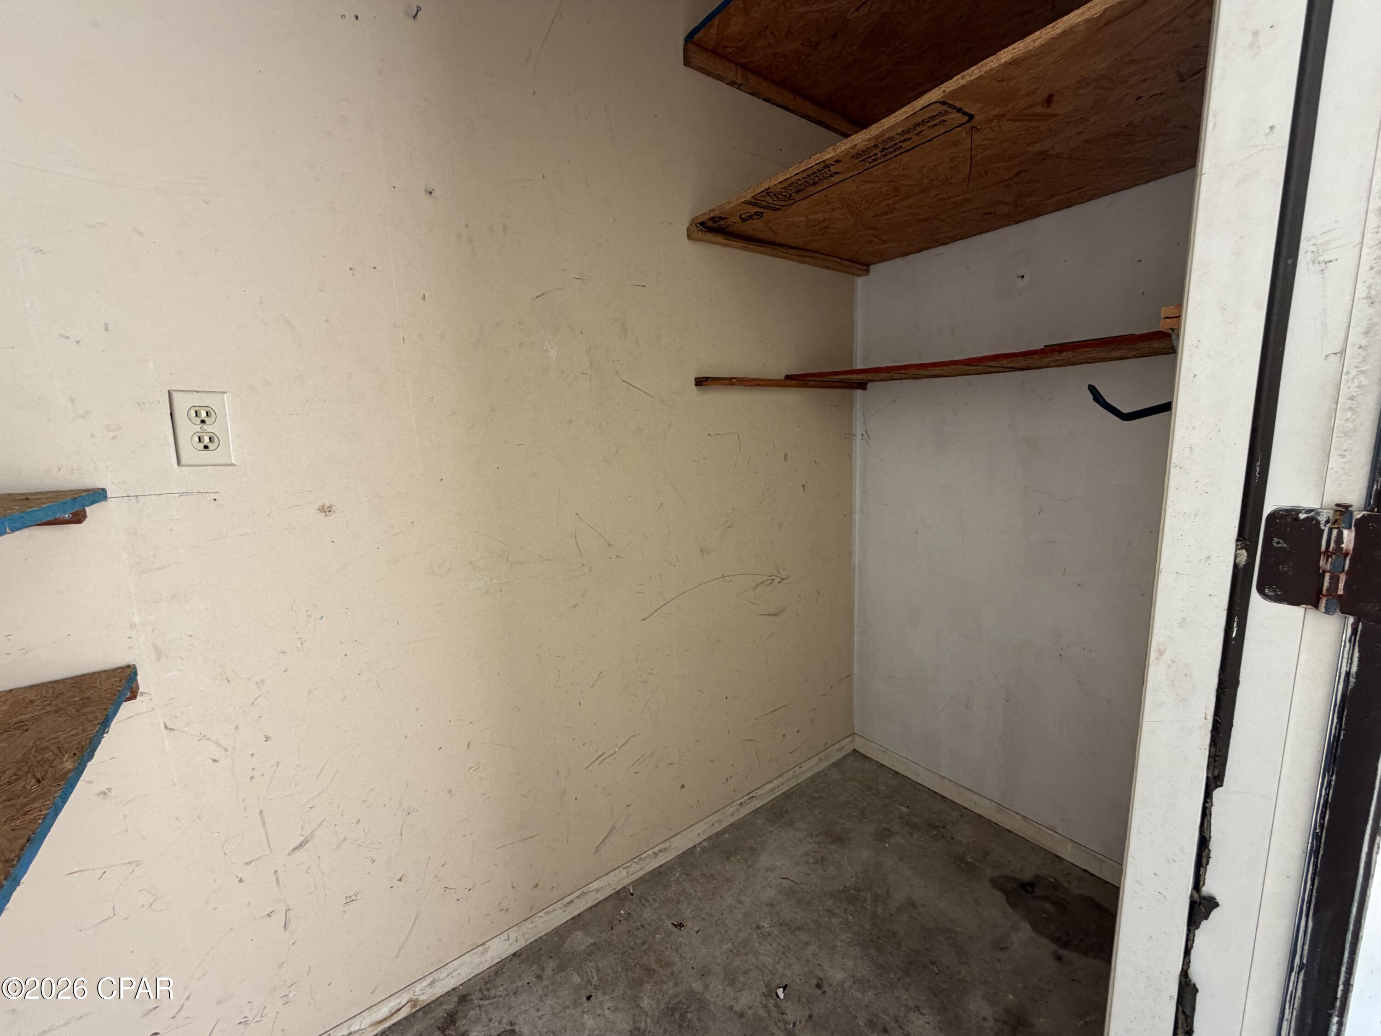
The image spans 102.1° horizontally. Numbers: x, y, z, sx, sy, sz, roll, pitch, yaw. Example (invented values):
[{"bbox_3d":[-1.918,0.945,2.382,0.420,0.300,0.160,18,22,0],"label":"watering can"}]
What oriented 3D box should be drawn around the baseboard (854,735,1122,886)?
[{"bbox_3d":[0.863,0.852,1.646,0.012,0.060,0.920,-9,11,-36],"label":"baseboard"}]

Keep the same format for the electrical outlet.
[{"bbox_3d":[-0.755,-0.138,0.867,0.070,0.114,0.007,-6,10,-36],"label":"electrical outlet"}]

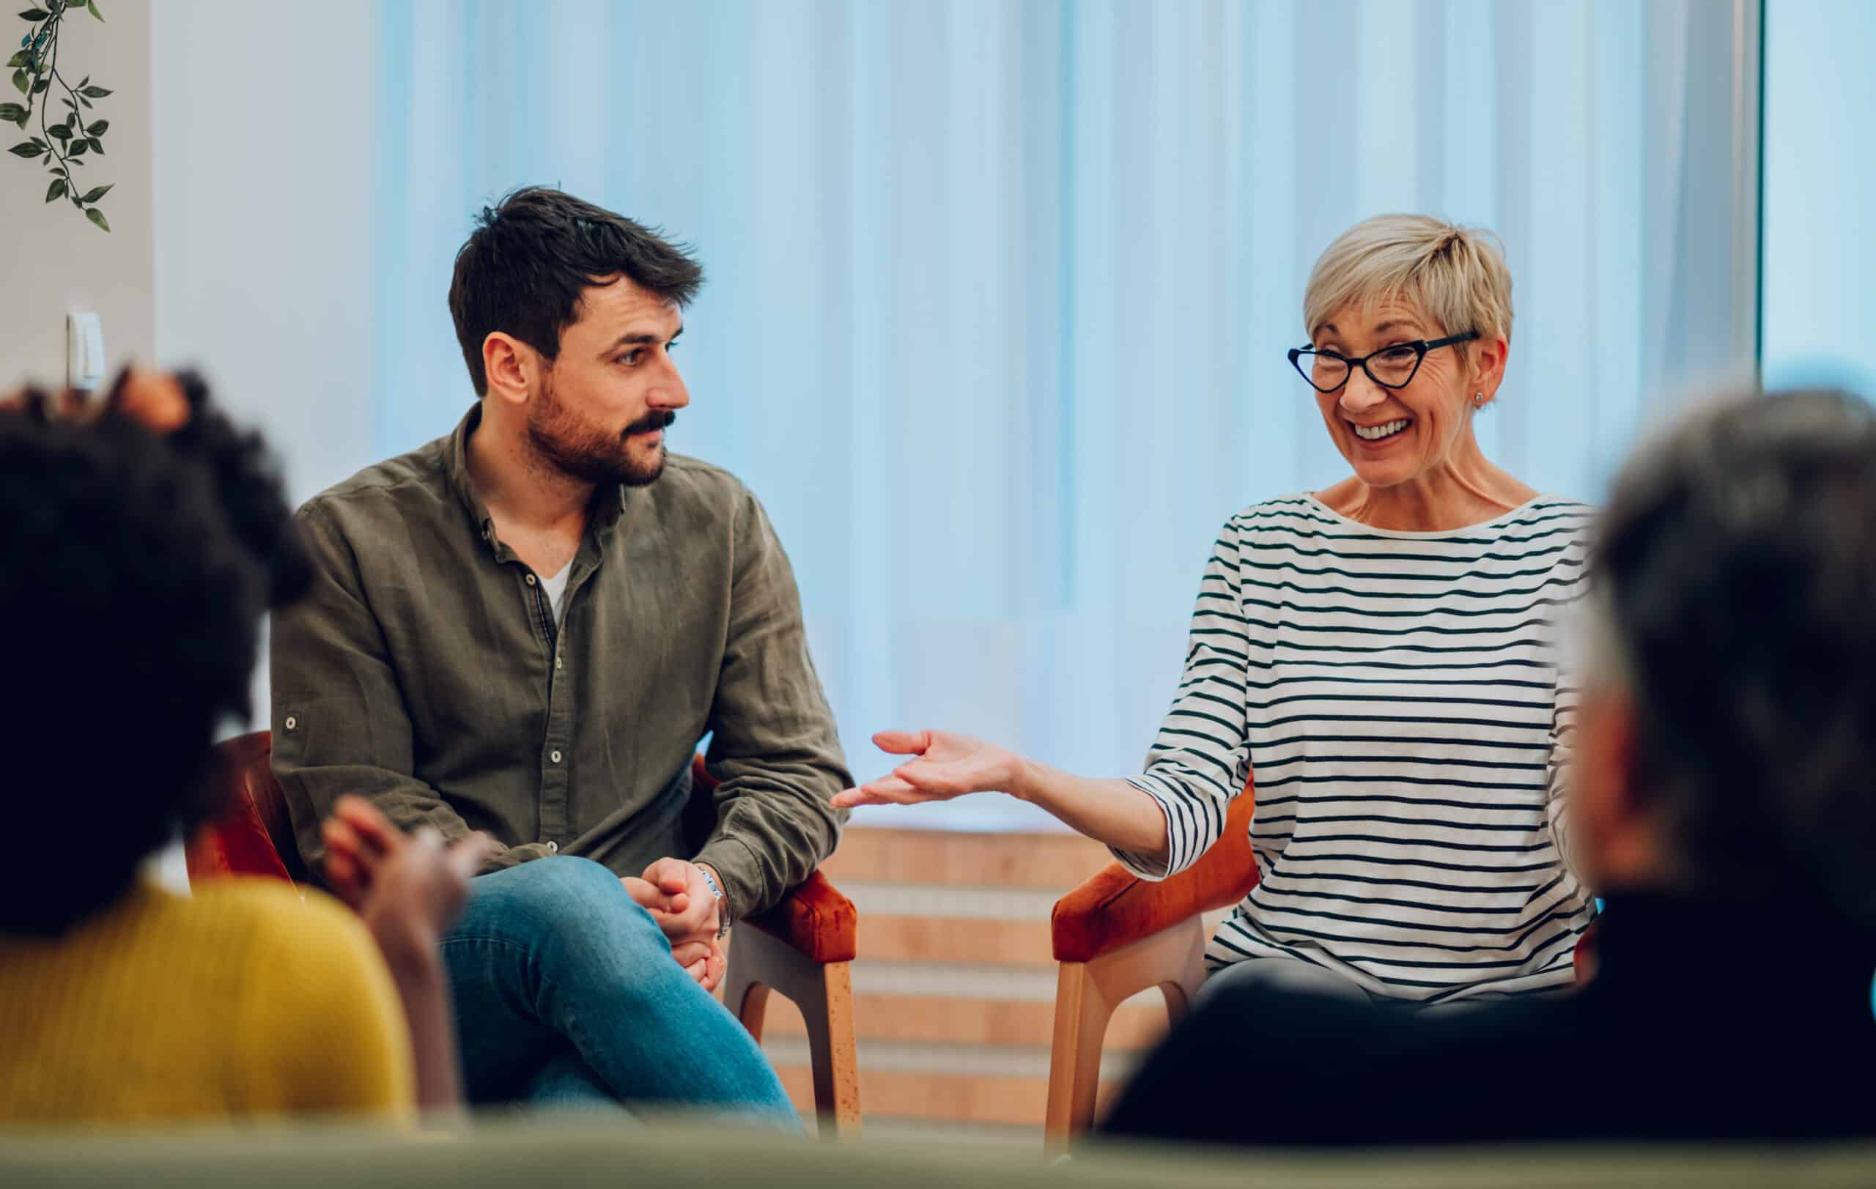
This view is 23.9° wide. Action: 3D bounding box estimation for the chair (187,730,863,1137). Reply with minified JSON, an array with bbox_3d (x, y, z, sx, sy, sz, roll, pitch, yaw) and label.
[{"bbox_3d":[-0.404,0.526,3.994,0.580,0.800,0.580,-1,4,-20],"label":"chair"}]

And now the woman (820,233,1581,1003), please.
[{"bbox_3d":[0.290,0.301,3.848,0.580,1.270,0.760,1,4,15],"label":"woman"}]

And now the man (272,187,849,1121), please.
[{"bbox_3d":[-0.290,0.293,3.808,0.550,1.290,0.800,-1,4,-16],"label":"man"}]

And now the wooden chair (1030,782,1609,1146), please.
[{"bbox_3d":[0.411,0.526,3.994,0.580,0.800,0.580,1,4,20],"label":"wooden chair"}]

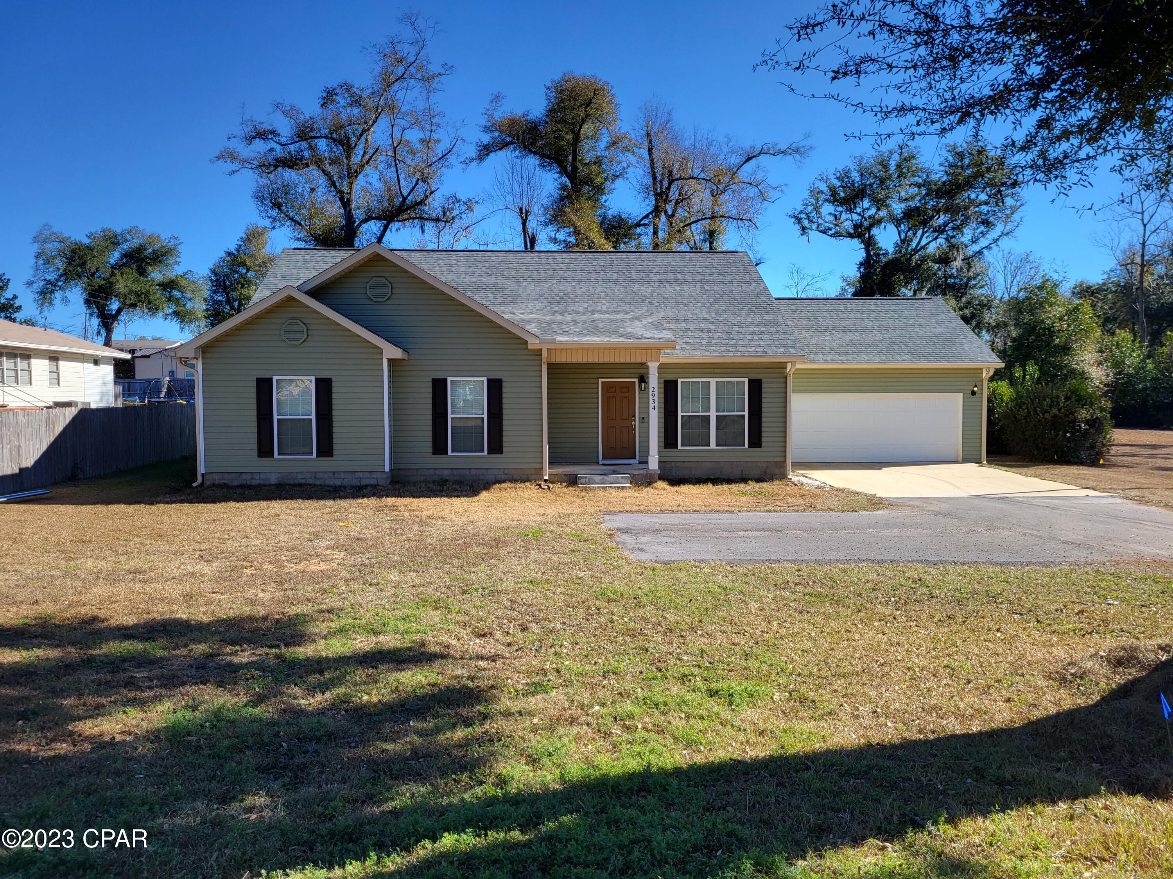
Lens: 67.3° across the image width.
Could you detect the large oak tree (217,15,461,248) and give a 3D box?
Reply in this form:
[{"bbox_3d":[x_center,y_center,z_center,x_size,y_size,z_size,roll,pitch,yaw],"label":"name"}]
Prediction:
[{"bbox_3d":[-12.754,-11.186,46.030,12.639,21.610,11.375,0,3,-2],"label":"large oak tree"}]

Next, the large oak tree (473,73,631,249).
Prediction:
[{"bbox_3d":[-1.867,-10.279,48.511,8.662,19.477,8.229,0,3,-2],"label":"large oak tree"}]

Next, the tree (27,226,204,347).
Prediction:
[{"bbox_3d":[-30.102,-7.608,56.544,11.159,12.119,10.601,0,3,-2],"label":"tree"}]

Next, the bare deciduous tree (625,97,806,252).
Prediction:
[{"bbox_3d":[7.495,-9.853,49.905,10.179,18.426,9.161,0,3,-2],"label":"bare deciduous tree"}]

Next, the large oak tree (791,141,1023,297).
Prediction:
[{"bbox_3d":[18.640,-9.035,51.390,13.715,16.572,12.343,0,3,-2],"label":"large oak tree"}]

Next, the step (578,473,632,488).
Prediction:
[{"bbox_3d":[0.417,0.965,20.426,1.248,0.300,0.700,0,3,-2],"label":"step"}]

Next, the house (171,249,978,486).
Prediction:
[{"bbox_3d":[1.405,-2.759,28.125,22.550,6.920,16.700,0,3,-2],"label":"house"}]

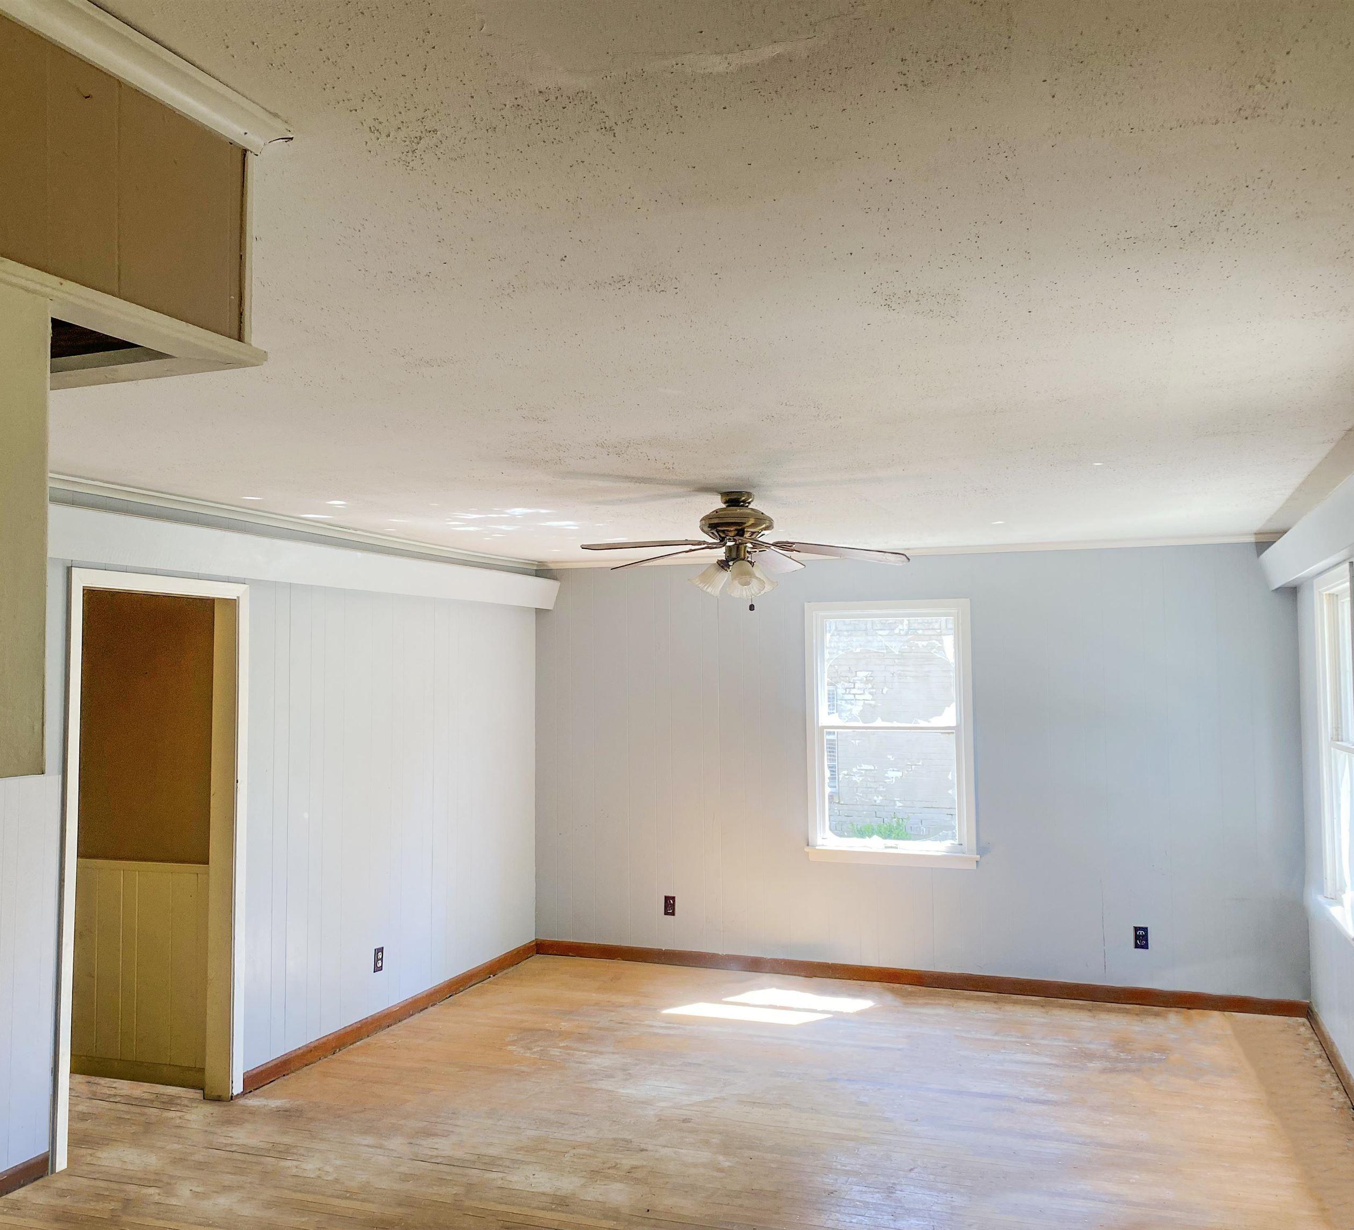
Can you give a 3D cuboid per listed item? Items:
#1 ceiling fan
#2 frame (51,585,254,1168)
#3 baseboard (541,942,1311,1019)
[{"bbox_3d":[0.234,-0.270,4.849,1.290,0.430,1.290,-1,-3,21],"label":"ceiling fan"},{"bbox_3d":[-2.057,0.910,4.810,0.140,2.113,0.950,-1,-3,21],"label":"frame"},{"bbox_3d":[1.140,2.018,6.910,4.310,0.090,0.020,-1,-3,21],"label":"baseboard"}]

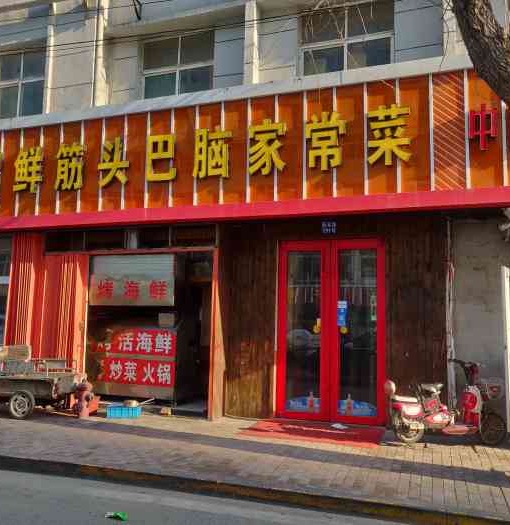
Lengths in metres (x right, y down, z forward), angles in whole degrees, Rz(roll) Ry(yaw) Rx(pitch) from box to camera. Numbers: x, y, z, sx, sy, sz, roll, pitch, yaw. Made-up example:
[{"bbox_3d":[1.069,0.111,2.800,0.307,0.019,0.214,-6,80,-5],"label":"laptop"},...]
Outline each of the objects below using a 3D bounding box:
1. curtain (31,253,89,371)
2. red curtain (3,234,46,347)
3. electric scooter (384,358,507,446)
[{"bbox_3d":[-3.540,1.084,9.350,0.999,2.467,0.200,-1,-8,18],"label":"curtain"},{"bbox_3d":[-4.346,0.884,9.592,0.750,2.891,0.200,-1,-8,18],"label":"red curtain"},{"bbox_3d":[2.537,1.833,6.685,1.550,1.080,0.620,1,-7,1],"label":"electric scooter"}]

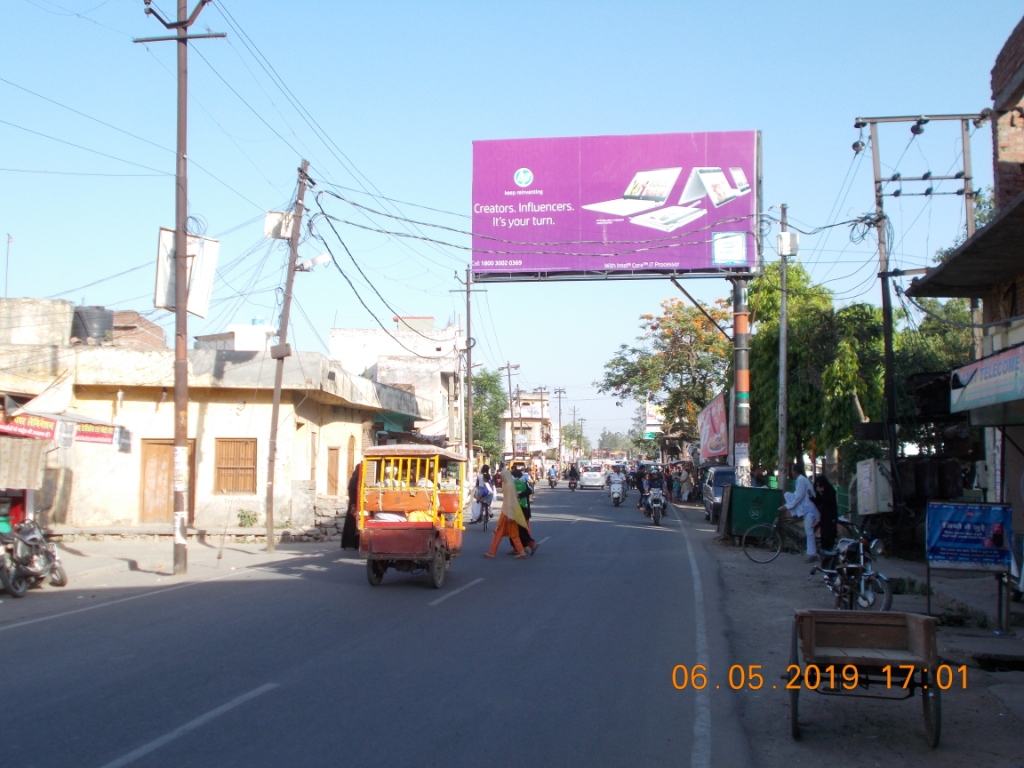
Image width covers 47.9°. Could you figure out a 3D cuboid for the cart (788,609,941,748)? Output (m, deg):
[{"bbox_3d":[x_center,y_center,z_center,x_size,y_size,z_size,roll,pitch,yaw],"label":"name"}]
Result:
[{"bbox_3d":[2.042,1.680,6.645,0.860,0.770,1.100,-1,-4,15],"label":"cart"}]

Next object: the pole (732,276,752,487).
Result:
[{"bbox_3d":[5.081,0.527,25.429,0.340,5.800,0.340,0,-4,0],"label":"pole"}]

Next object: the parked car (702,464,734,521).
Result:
[{"bbox_3d":[6.450,3.181,33.660,1.420,1.680,3.400,0,-4,5],"label":"parked car"}]

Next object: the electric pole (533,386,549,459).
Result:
[{"bbox_3d":[2.721,4.578,103.933,1.400,8.630,0.350,0,-4,5],"label":"electric pole"}]

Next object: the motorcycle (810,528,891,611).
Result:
[{"bbox_3d":[3.638,1.933,12.292,0.750,1.080,1.950,1,-4,-10],"label":"motorcycle"}]

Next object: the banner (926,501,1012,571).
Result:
[{"bbox_3d":[4.288,1.430,10.824,0.810,0.660,0.060,0,-4,2],"label":"banner"}]

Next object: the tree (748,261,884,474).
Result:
[{"bbox_3d":[8.433,0.420,32.055,3.700,6.980,3.700,0,-4,0],"label":"tree"}]

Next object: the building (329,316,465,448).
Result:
[{"bbox_3d":[-4.600,1.228,45.525,5.000,7.200,7.300,0,-4,5],"label":"building"}]

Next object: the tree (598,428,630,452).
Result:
[{"bbox_3d":[15.077,10.270,169.703,5.000,7.450,5.000,0,-4,0],"label":"tree"}]

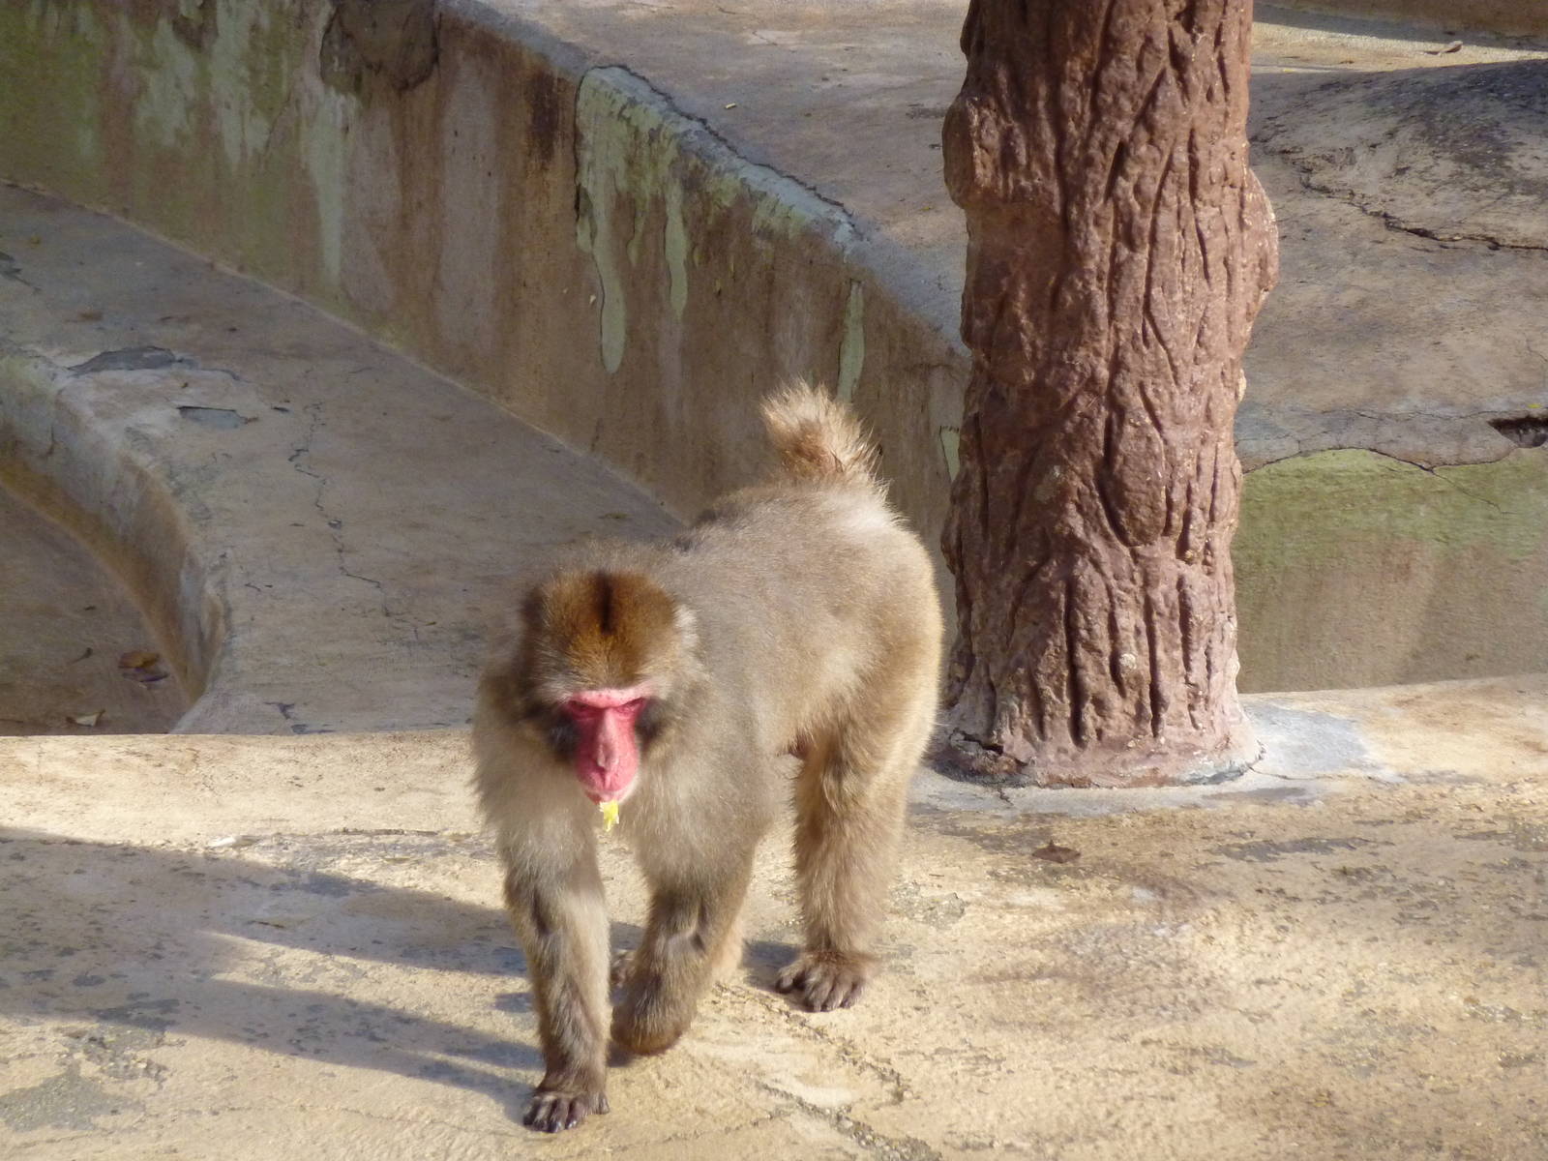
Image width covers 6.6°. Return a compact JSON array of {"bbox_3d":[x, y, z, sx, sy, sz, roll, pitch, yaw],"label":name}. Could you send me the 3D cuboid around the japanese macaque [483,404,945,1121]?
[{"bbox_3d":[-0.053,0.142,11.300,0.260,0.510,0.620,6,17,20],"label":"japanese macaque"}]

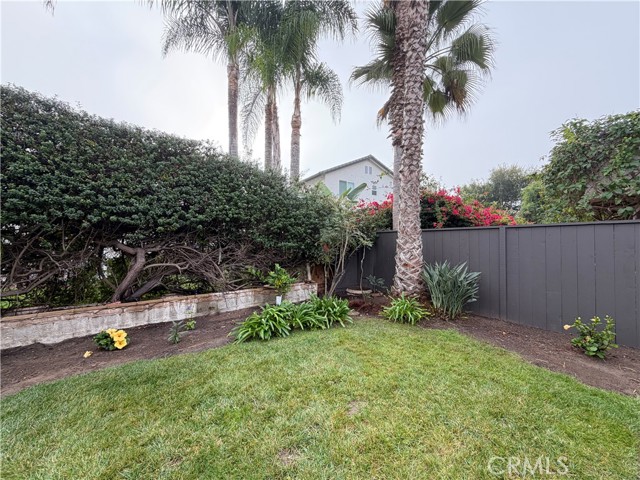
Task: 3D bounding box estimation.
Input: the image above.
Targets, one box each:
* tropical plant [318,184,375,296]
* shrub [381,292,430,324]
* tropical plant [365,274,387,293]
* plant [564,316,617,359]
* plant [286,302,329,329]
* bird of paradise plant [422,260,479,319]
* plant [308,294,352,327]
[{"bbox_3d":[0.655,0.040,6.400,1.350,2.800,1.200,0,0,0],"label":"tropical plant"},{"bbox_3d":[1.610,1.250,4.880,0.880,0.500,0.820,0,0,0],"label":"shrub"},{"bbox_3d":[1.420,1.120,6.600,0.540,0.480,0.500,0,0,0],"label":"tropical plant"},{"bbox_3d":[3.560,1.260,3.400,0.500,0.520,0.550,0,0,-39],"label":"plant"},{"bbox_3d":[-0.220,1.270,4.550,0.720,0.460,0.700,0,0,0],"label":"plant"},{"bbox_3d":[2.560,0.950,5.050,0.920,1.070,1.020,0,0,-39],"label":"bird of paradise plant"},{"bbox_3d":[0.190,1.250,4.720,0.780,0.500,0.740,0,0,0],"label":"plant"}]

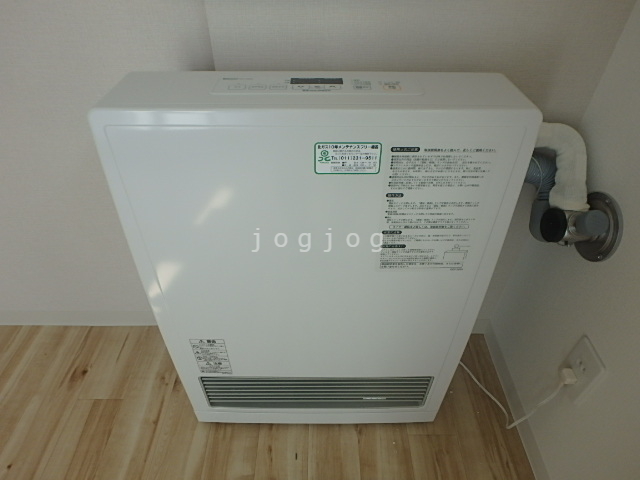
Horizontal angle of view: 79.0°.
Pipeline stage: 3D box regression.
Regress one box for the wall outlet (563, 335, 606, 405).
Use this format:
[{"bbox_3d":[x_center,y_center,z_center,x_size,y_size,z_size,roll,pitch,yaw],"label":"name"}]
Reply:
[{"bbox_3d":[0.468,0.235,0.705,0.011,0.120,0.070,1,41,1],"label":"wall outlet"}]

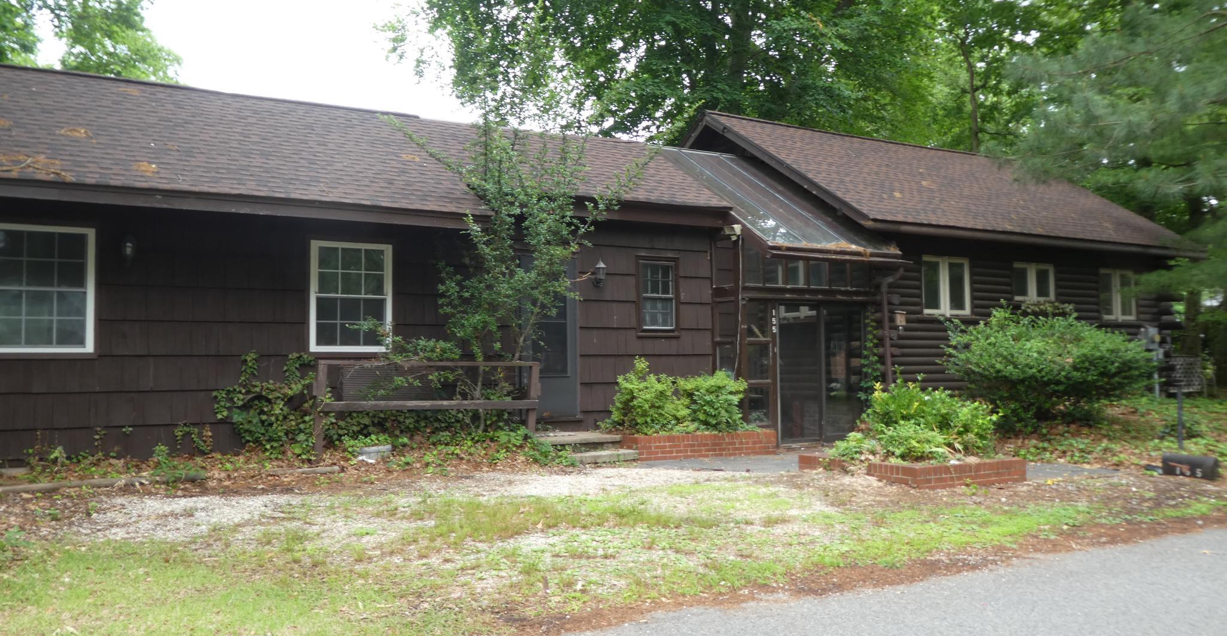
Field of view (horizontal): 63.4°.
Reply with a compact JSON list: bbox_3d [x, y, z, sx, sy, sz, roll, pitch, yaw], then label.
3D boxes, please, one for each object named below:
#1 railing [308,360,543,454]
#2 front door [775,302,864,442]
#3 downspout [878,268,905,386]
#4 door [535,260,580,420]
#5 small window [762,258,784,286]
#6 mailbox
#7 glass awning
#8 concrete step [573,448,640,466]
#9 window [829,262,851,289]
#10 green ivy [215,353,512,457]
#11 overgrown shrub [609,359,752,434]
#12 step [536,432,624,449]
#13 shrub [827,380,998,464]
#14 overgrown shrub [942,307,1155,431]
[{"bbox_3d":[-1.936,0.925,10.483,2.500,0.950,0.140,1,-4,-30],"label":"railing"},{"bbox_3d":[2.976,0.788,14.101,1.600,2.020,0.100,1,-4,-30],"label":"front door"},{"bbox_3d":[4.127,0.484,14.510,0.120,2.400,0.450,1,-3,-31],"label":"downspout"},{"bbox_3d":[-0.809,0.235,12.714,0.832,2.090,0.060,1,-3,-31],"label":"door"},{"bbox_3d":[2.241,-0.649,13.845,0.381,0.403,0.060,1,-3,-31],"label":"small window"},{"bbox_3d":[5.727,1.482,9.850,0.180,0.225,0.490,1,-4,-25],"label":"mailbox"},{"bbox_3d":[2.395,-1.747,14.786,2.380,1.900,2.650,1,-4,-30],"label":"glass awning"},{"bbox_3d":[-0.261,1.630,11.538,1.080,0.120,0.380,1,-3,-31],"label":"concrete step"},{"bbox_3d":[3.284,-0.624,14.341,0.420,0.370,0.060,1,-4,-30],"label":"window"},{"bbox_3d":[-2.690,0.897,10.919,3.050,1.060,1.000,1,-4,-30],"label":"green ivy"},{"bbox_3d":[0.877,1.016,12.752,1.950,0.950,1.100,1,-3,-31],"label":"overgrown shrub"},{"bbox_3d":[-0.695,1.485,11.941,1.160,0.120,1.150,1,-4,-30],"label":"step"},{"bbox_3d":[3.207,1.060,10.531,1.650,0.850,1.400,1,-3,-31],"label":"shrub"},{"bbox_3d":[6.350,0.795,14.724,2.850,1.800,2.350,1,-3,-31],"label":"overgrown shrub"}]

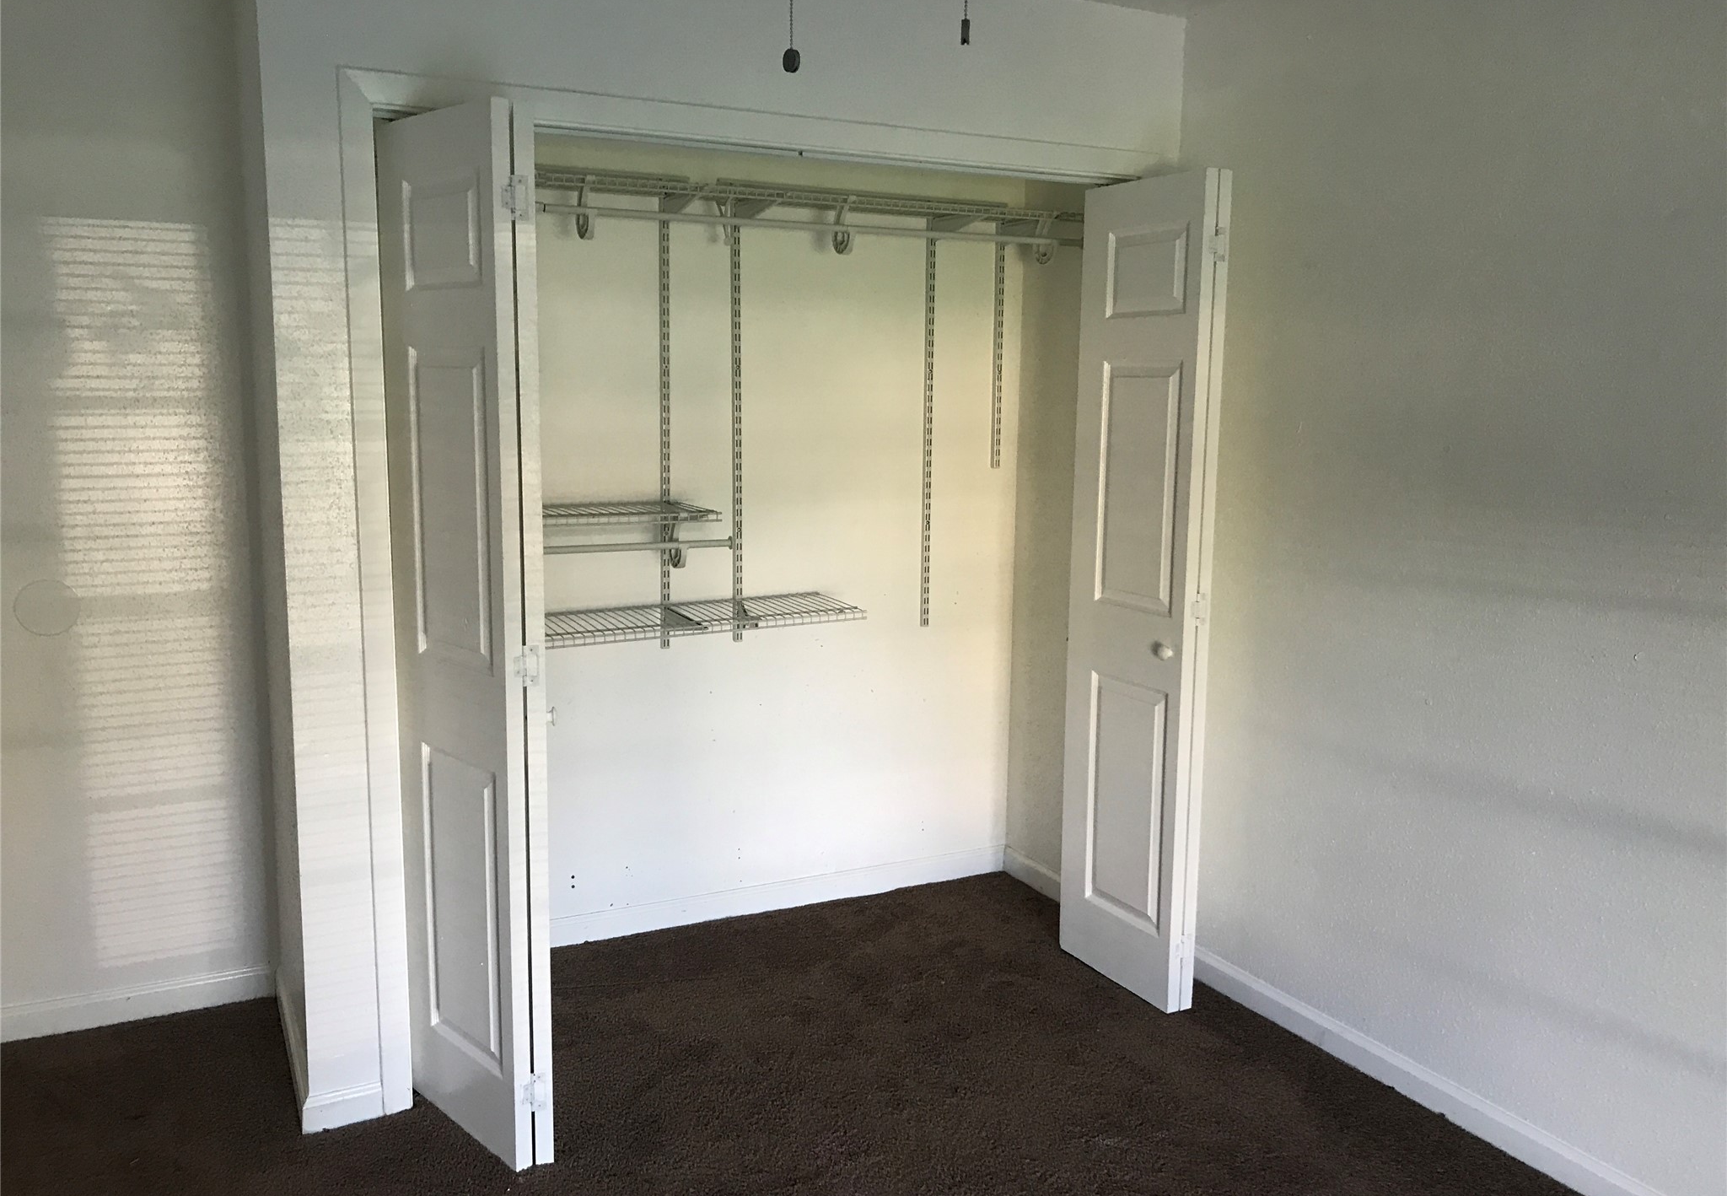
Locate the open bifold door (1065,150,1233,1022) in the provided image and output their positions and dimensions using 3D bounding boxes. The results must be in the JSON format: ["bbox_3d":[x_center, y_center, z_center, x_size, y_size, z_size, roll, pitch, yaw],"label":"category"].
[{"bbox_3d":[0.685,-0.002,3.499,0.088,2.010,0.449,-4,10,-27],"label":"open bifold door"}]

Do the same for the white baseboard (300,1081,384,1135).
[{"bbox_3d":[-1.079,1.056,2.901,0.164,0.072,0.018,-4,10,-27],"label":"white baseboard"}]

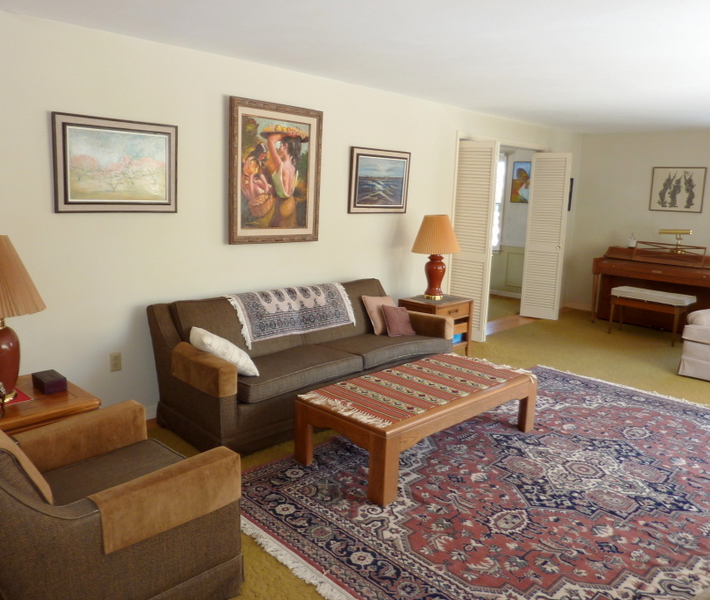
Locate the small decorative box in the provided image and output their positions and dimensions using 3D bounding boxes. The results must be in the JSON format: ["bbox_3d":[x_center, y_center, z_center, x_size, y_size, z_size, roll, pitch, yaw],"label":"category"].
[{"bbox_3d":[-1.556,0.414,2.946,0.098,0.065,0.194,-9,14,-44],"label":"small decorative box"}]

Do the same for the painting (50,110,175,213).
[{"bbox_3d":[-1.391,-0.786,3.420,0.713,0.535,0.037,-9,14,-44],"label":"painting"}]

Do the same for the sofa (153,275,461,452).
[{"bbox_3d":[-0.272,0.362,4.148,2.105,0.786,0.854,-9,14,-44],"label":"sofa"}]

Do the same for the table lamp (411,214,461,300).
[{"bbox_3d":[0.756,-0.398,5.345,0.456,0.778,0.456,1,10,0],"label":"table lamp"}]

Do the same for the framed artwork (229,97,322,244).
[{"bbox_3d":[-0.551,-0.913,4.231,0.797,0.988,0.047,-9,14,-44],"label":"framed artwork"}]

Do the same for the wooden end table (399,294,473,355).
[{"bbox_3d":[0.739,0.285,5.342,0.582,0.563,0.427,-9,14,-44],"label":"wooden end table"}]

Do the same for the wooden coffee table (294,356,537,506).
[{"bbox_3d":[0.426,0.687,3.526,1.470,0.385,0.681,-9,14,-44],"label":"wooden coffee table"}]

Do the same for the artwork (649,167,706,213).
[{"bbox_3d":[3.864,-1.316,6.921,0.024,0.522,0.587,-9,14,-44],"label":"artwork"}]

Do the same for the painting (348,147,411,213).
[{"bbox_3d":[0.226,-1.016,4.999,0.732,0.533,0.035,-9,14,-44],"label":"painting"}]

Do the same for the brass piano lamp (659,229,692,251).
[{"bbox_3d":[3.773,-0.686,6.795,0.165,0.266,0.349,-9,14,-44],"label":"brass piano lamp"}]

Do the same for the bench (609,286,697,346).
[{"bbox_3d":[3.274,0.171,6.427,0.349,0.522,0.786,-7,13,-39],"label":"bench"}]

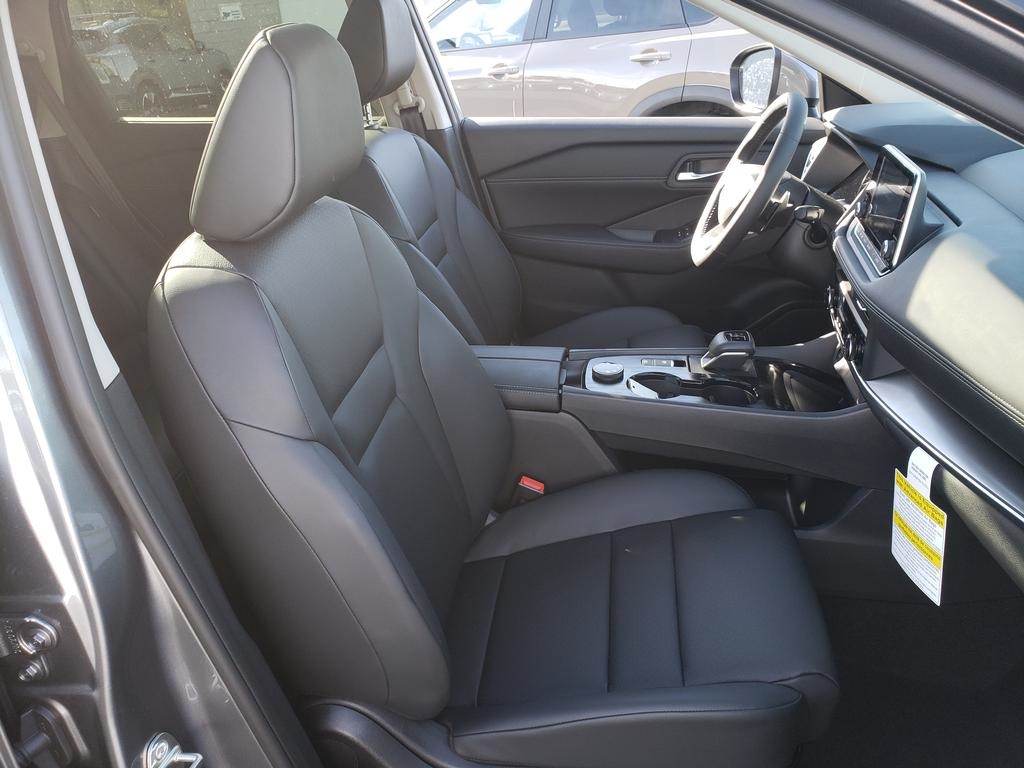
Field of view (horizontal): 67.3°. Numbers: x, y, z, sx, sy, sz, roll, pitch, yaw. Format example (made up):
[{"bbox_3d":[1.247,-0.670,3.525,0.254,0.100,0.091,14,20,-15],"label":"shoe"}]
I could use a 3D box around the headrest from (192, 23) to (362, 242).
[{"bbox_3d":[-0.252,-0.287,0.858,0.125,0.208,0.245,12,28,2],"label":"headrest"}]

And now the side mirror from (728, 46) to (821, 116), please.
[{"bbox_3d":[0.670,-0.776,1.959,0.140,0.165,0.230,-4,27,-6],"label":"side mirror"}]

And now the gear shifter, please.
[{"bbox_3d":[0.374,-0.054,1.342,0.083,0.060,0.055,2,27,7],"label":"gear shifter"}]

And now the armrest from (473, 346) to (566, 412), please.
[{"bbox_3d":[-0.051,-0.017,1.380,0.290,0.058,0.195,2,27,7],"label":"armrest"}]

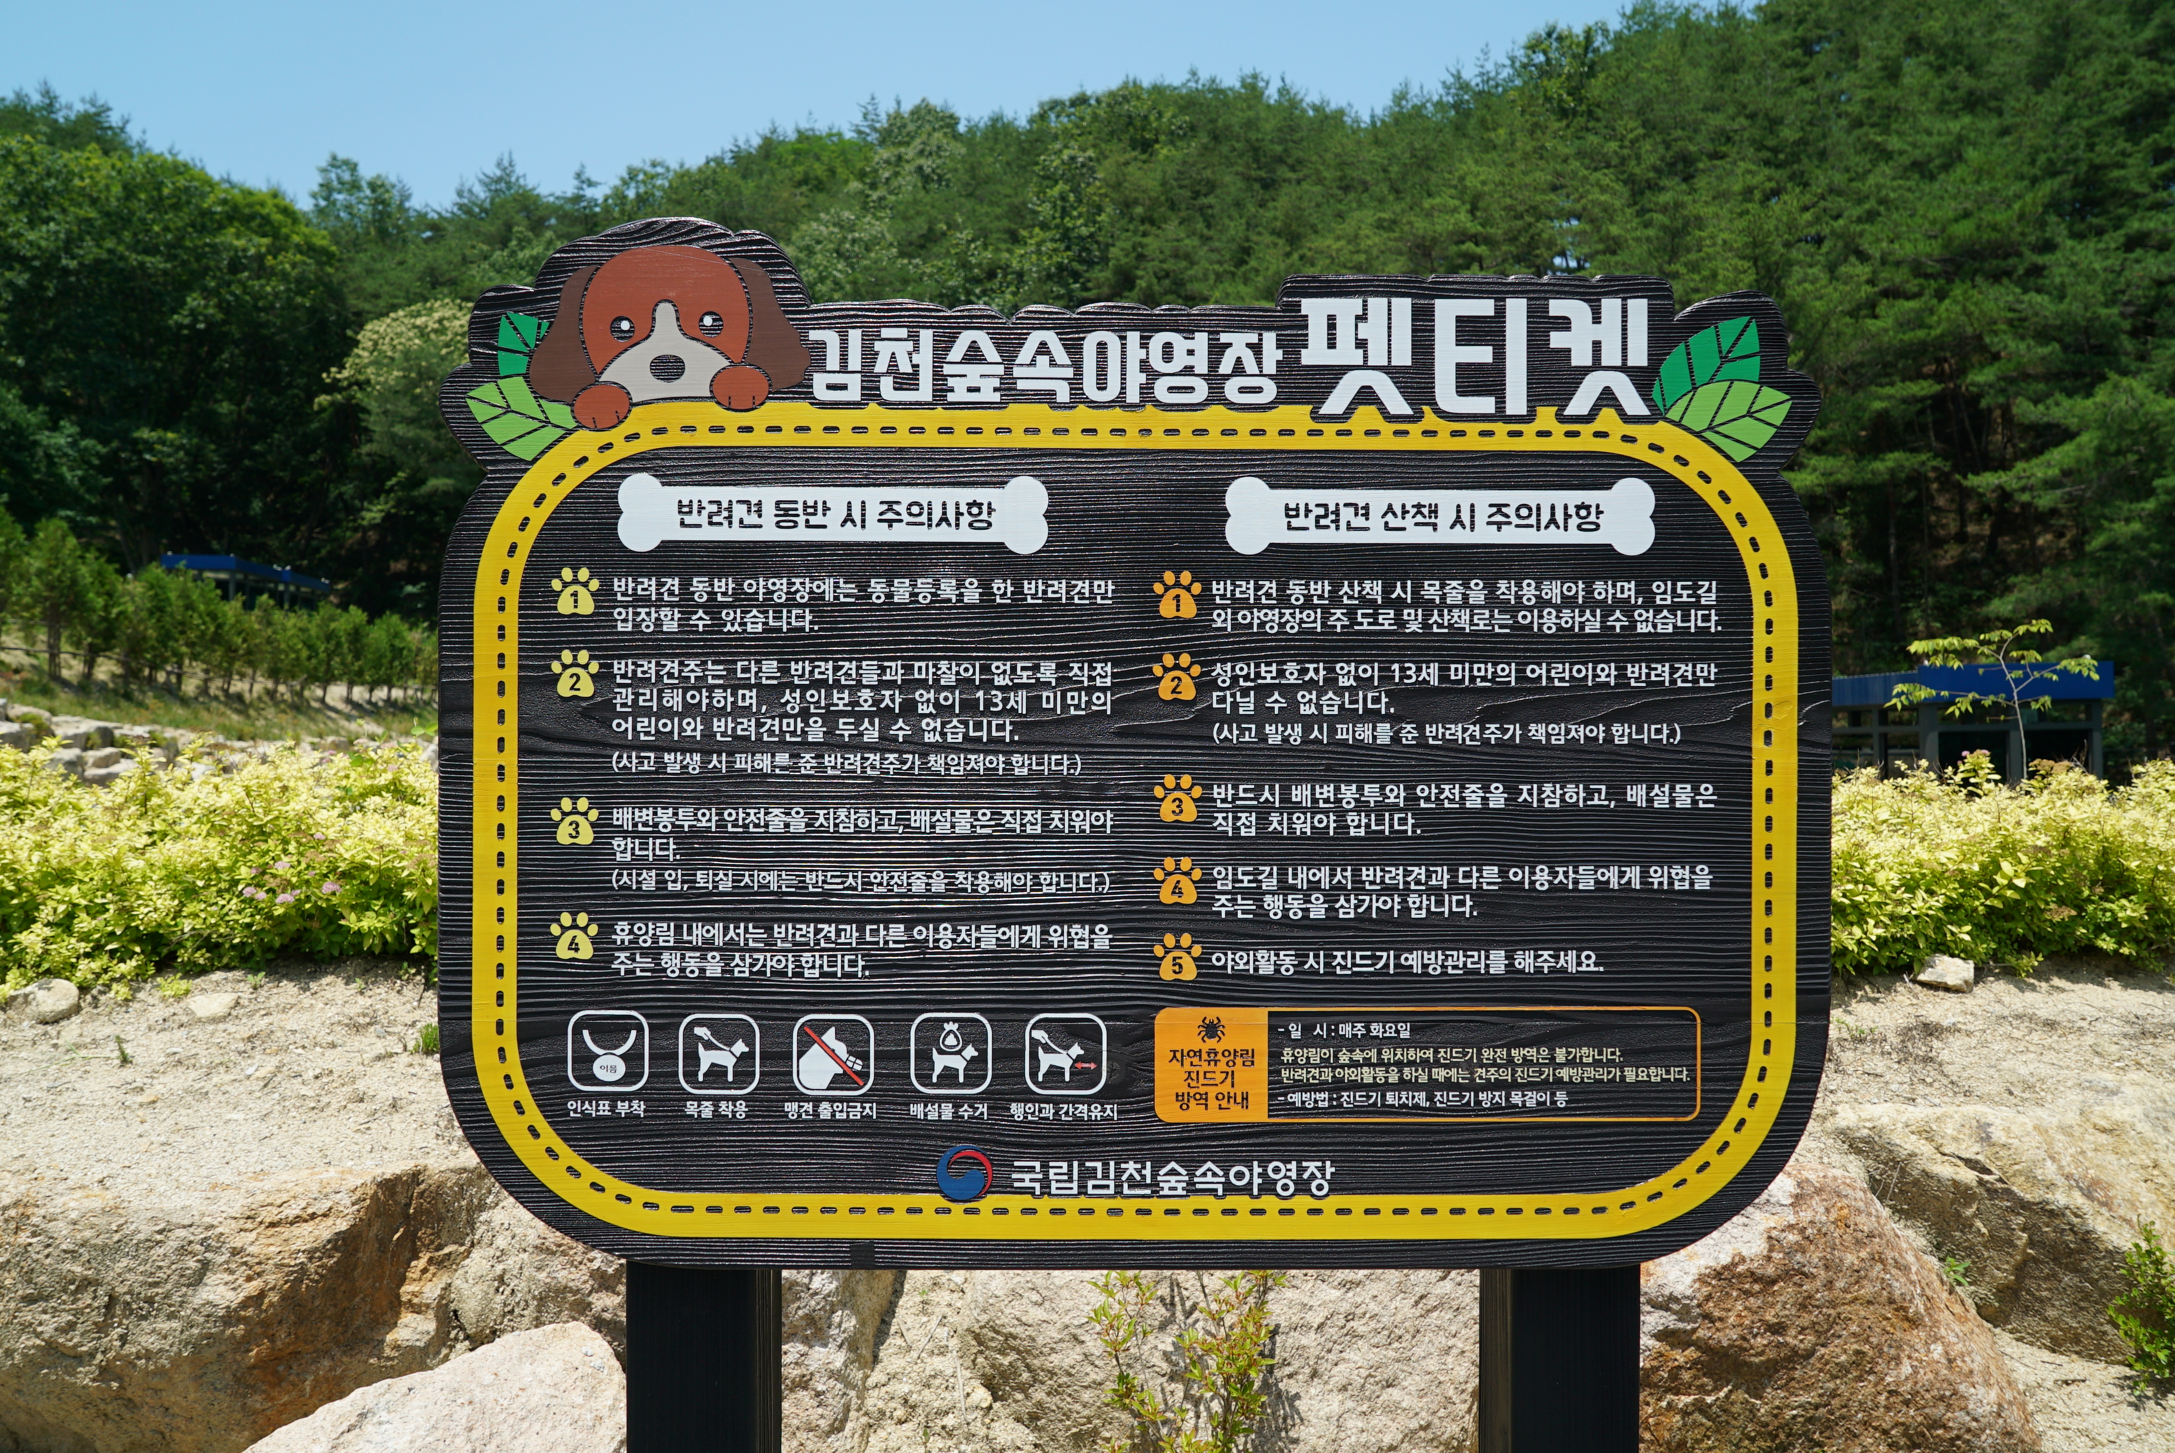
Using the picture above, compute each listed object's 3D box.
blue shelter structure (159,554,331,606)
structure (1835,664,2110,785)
[{"bbox_3d":[-48.186,-7.537,83.473,4.300,3.200,11.500,-1,-1,-8],"label":"blue shelter structure"},{"bbox_3d":[18.358,0.417,31.329,3.850,3.200,5.800,-1,-1,1],"label":"structure"}]

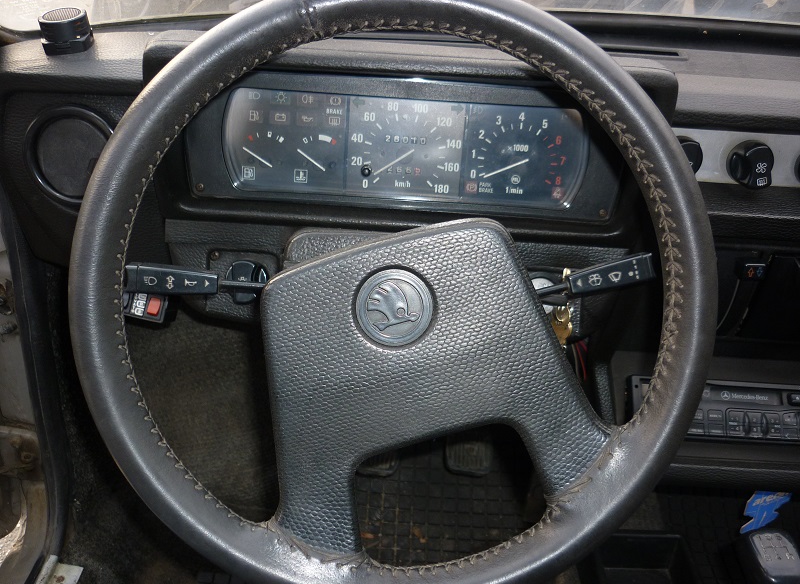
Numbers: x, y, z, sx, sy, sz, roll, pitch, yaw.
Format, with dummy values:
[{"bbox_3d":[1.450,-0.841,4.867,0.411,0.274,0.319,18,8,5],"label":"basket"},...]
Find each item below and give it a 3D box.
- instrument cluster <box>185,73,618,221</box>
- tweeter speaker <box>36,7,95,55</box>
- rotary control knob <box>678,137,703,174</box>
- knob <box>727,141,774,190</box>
[{"bbox_3d":[0.000,-0.124,0.644,0.346,0.105,0.060,3,12,2],"label":"instrument cluster"},{"bbox_3d":[-0.292,-0.228,0.670,0.044,0.034,0.044,3,35,2],"label":"tweeter speaker"},{"bbox_3d":[0.231,-0.109,0.630,0.037,0.038,0.023,3,15,2],"label":"rotary control knob"},{"bbox_3d":[0.289,-0.105,0.630,0.037,0.038,0.023,3,15,2],"label":"knob"}]

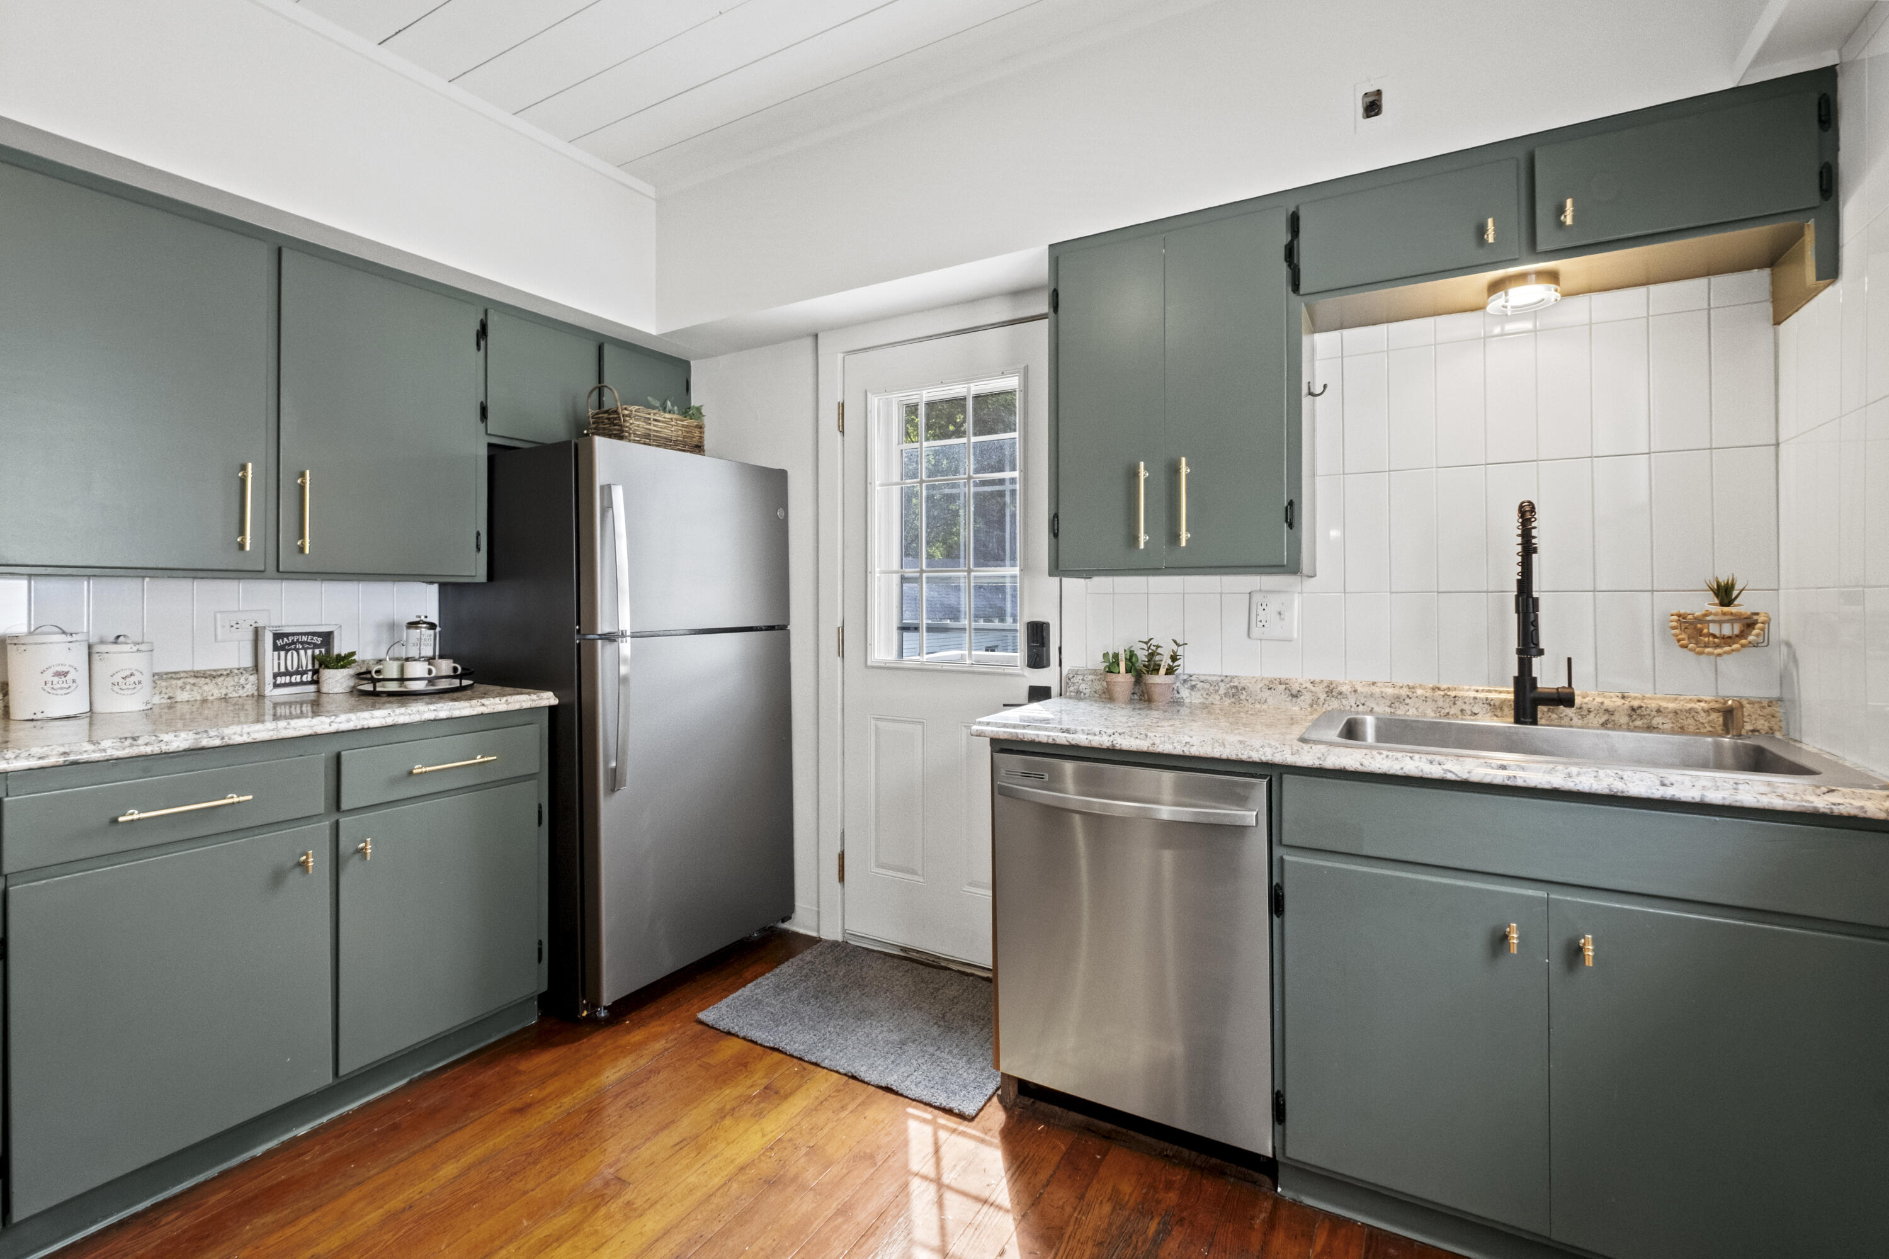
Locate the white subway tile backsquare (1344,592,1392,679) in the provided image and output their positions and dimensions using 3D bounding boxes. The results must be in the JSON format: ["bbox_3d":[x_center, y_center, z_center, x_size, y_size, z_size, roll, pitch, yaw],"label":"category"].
[{"bbox_3d":[1.072,0.019,1.990,0.100,0.222,0.010,0,1,29],"label":"white subway tile backsquare"}]

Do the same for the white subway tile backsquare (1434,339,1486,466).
[{"bbox_3d":[1.275,-0.556,1.943,0.102,0.305,0.010,0,1,28],"label":"white subway tile backsquare"}]

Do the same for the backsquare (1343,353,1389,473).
[{"bbox_3d":[1.072,-0.548,2.000,0.100,0.303,0.010,0,1,30],"label":"backsquare"}]

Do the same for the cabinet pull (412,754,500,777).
[{"bbox_3d":[-1.321,0.366,2.124,0.036,0.013,0.212,1,1,31],"label":"cabinet pull"}]

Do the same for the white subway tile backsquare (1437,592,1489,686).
[{"bbox_3d":[1.248,0.024,1.894,0.100,0.222,0.010,0,1,29],"label":"white subway tile backsquare"}]

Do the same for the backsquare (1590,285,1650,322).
[{"bbox_3d":[1.498,-0.718,1.745,0.100,0.070,0.010,0,1,29],"label":"backsquare"}]

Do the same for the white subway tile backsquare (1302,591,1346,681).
[{"bbox_3d":[0.987,0.018,2.047,0.101,0.225,0.010,0,1,30],"label":"white subway tile backsquare"}]

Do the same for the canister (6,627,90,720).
[{"bbox_3d":[-2.143,0.100,1.885,0.130,0.217,0.130,1,1,31],"label":"canister"}]

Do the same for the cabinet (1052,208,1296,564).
[{"bbox_3d":[0.623,-0.600,2.124,0.620,0.900,0.290,1,1,28],"label":"cabinet"}]

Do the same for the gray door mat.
[{"bbox_3d":[-0.176,1.112,2.308,0.912,0.012,0.612,0,1,30],"label":"gray door mat"}]

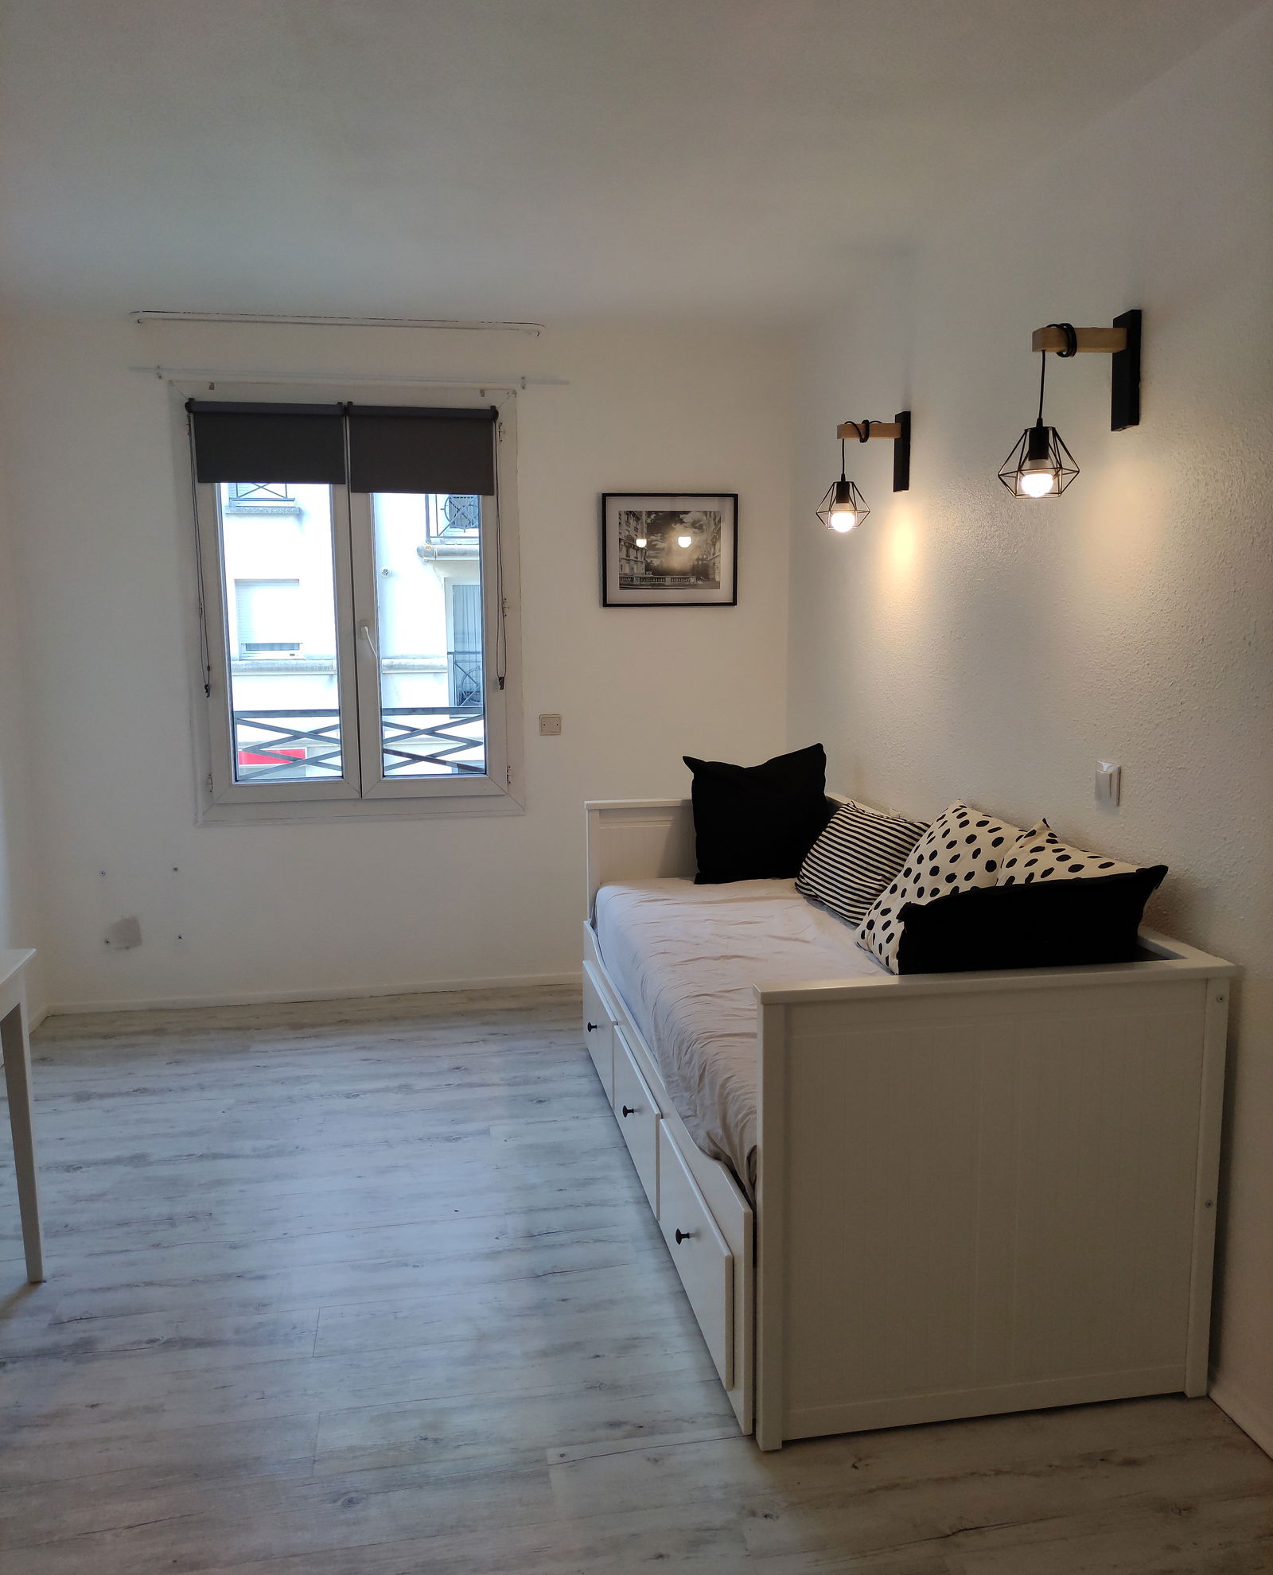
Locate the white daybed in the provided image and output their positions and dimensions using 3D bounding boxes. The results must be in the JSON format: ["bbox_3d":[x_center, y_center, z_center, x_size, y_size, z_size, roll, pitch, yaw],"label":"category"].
[{"bbox_3d":[0.431,0.587,3.151,0.901,0.821,2.090,-2,8,-10],"label":"white daybed"}]

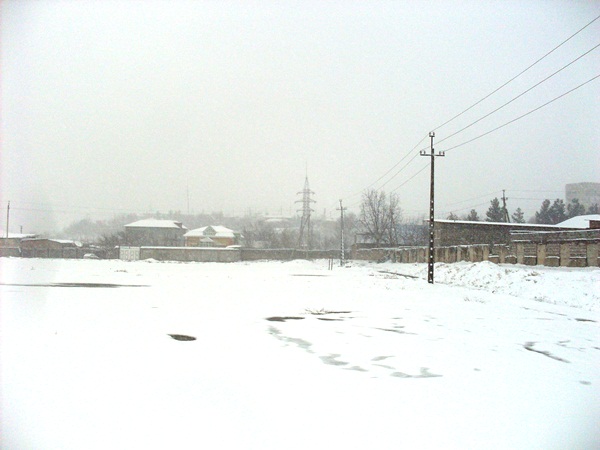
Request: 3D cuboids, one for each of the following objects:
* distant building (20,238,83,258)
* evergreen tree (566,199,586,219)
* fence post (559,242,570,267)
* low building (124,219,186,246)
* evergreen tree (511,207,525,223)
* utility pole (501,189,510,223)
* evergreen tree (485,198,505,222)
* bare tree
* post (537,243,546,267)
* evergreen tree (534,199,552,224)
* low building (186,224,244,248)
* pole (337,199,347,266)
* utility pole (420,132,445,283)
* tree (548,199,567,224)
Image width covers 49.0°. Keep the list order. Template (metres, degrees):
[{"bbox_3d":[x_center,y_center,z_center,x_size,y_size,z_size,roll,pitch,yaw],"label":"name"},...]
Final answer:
[{"bbox_3d":[-43.762,4.191,116.000,10.800,3.700,7.000,1,-2,-9],"label":"distant building"},{"bbox_3d":[51.211,0.929,121.760,4.800,11.500,4.800,0,-2,0],"label":"evergreen tree"},{"bbox_3d":[22.529,2.512,55.957,0.600,2.050,0.700,0,-2,-7],"label":"fence post"},{"bbox_3d":[-26.544,2.664,121.000,11.200,7.700,9.500,1,-2,-9],"label":"low building"},{"bbox_3d":[38.963,1.521,117.802,4.000,9.500,4.000,0,-2,0],"label":"evergreen tree"},{"bbox_3d":[28.632,-0.312,91.806,0.500,9.300,1.300,-1,-3,30],"label":"utility pole"},{"bbox_3d":[32.564,1.169,110.000,4.300,11.000,4.300,1,-2,0],"label":"evergreen tree"},{"bbox_3d":[14.483,-0.055,119.725,7.800,13.200,7.200,0,-2,0],"label":"bare tree"},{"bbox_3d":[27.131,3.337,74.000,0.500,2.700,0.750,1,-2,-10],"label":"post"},{"bbox_3d":[41.687,1.287,113.000,4.200,11.200,4.200,1,-2,0],"label":"evergreen tree"},{"bbox_3d":[-19.838,3.819,145.850,11.500,7.200,10.000,0,-2,-2],"label":"low building"},{"bbox_3d":[5.204,0.935,81.826,1.300,8.350,0.300,0,-2,-2],"label":"pole"},{"bbox_3d":[7.946,-1.019,39.500,1.450,9.050,0.350,1,-2,-3],"label":"utility pole"},{"bbox_3d":[44.174,1.287,113.000,4.200,11.200,4.200,1,-2,0],"label":"tree"}]

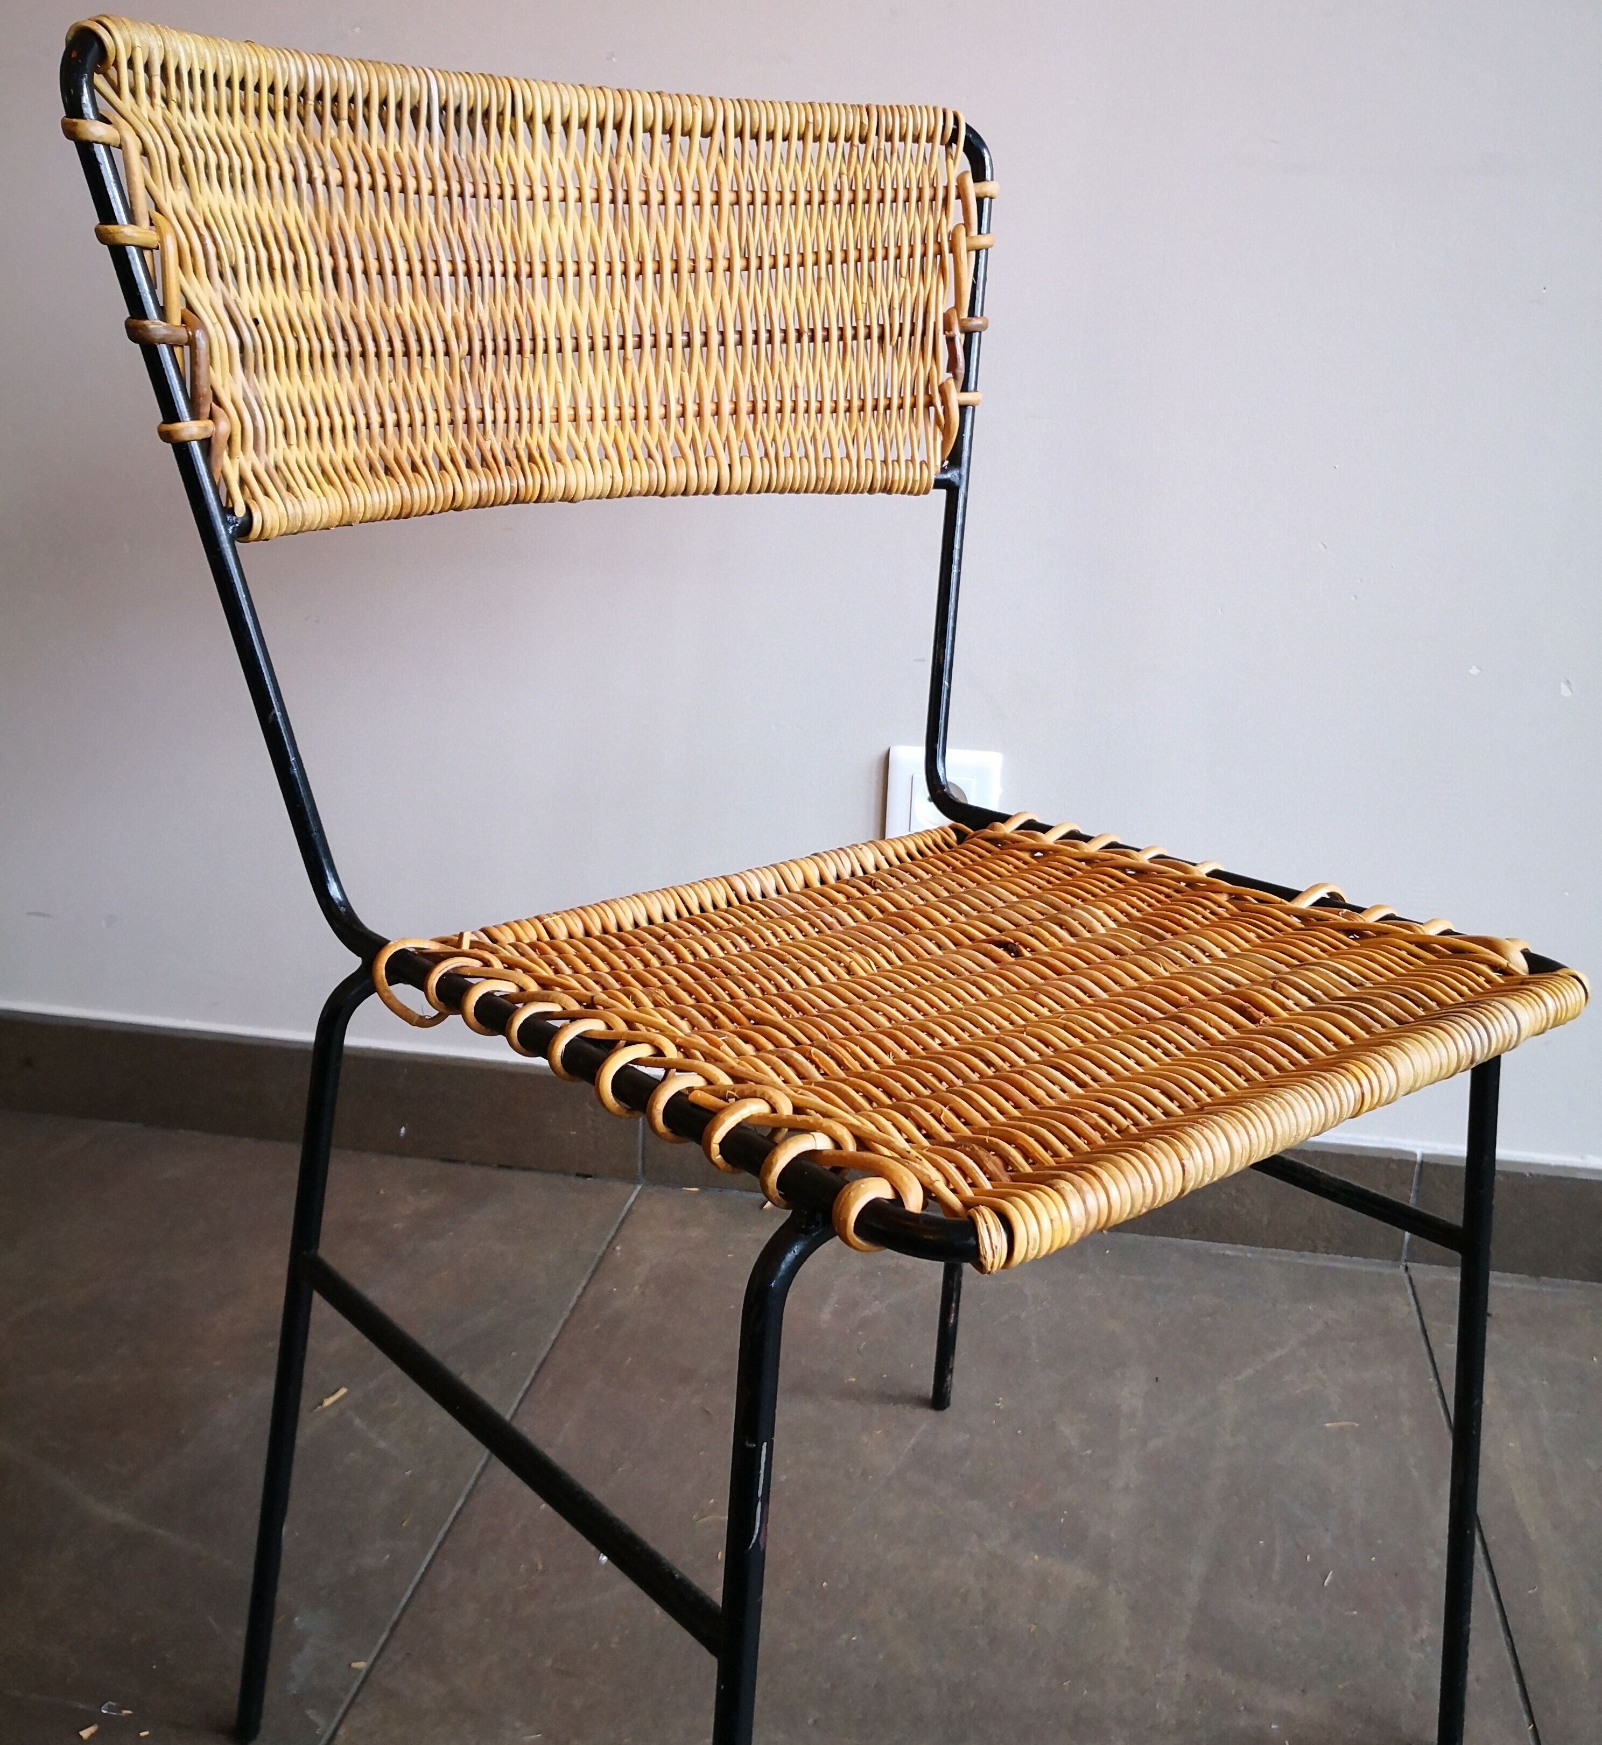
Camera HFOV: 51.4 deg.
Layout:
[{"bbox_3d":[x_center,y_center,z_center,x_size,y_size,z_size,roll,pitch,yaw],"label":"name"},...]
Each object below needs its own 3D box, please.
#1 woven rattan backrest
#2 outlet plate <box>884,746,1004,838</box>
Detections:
[{"bbox_3d":[-0.102,-0.266,0.777,0.458,0.203,0.107,-13,20,-35],"label":"woven rattan backrest"},{"bbox_3d":[0.104,-0.051,1.220,0.081,0.081,0.010,5,19,10],"label":"outlet plate"}]

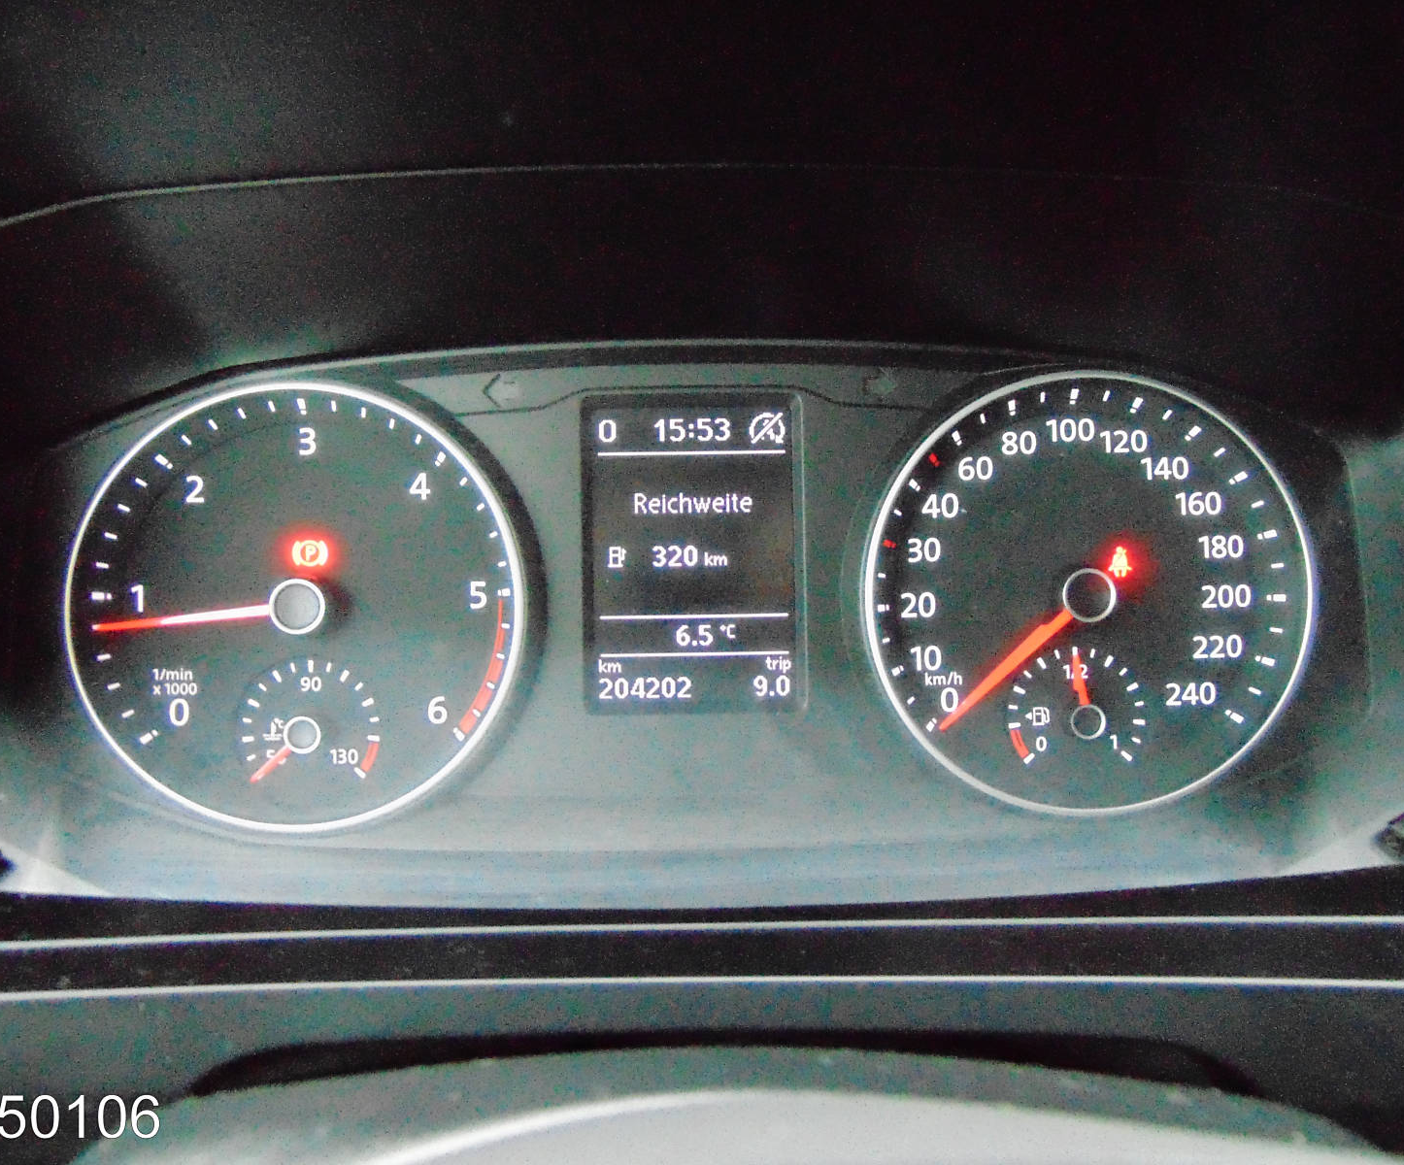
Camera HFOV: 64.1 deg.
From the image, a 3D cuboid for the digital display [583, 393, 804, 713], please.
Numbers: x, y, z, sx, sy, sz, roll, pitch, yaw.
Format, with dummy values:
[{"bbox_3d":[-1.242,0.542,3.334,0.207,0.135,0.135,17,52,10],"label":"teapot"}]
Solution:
[{"bbox_3d":[-0.002,-0.007,0.272,0.053,0.076,0.010,-1,-3,-1],"label":"digital display"}]

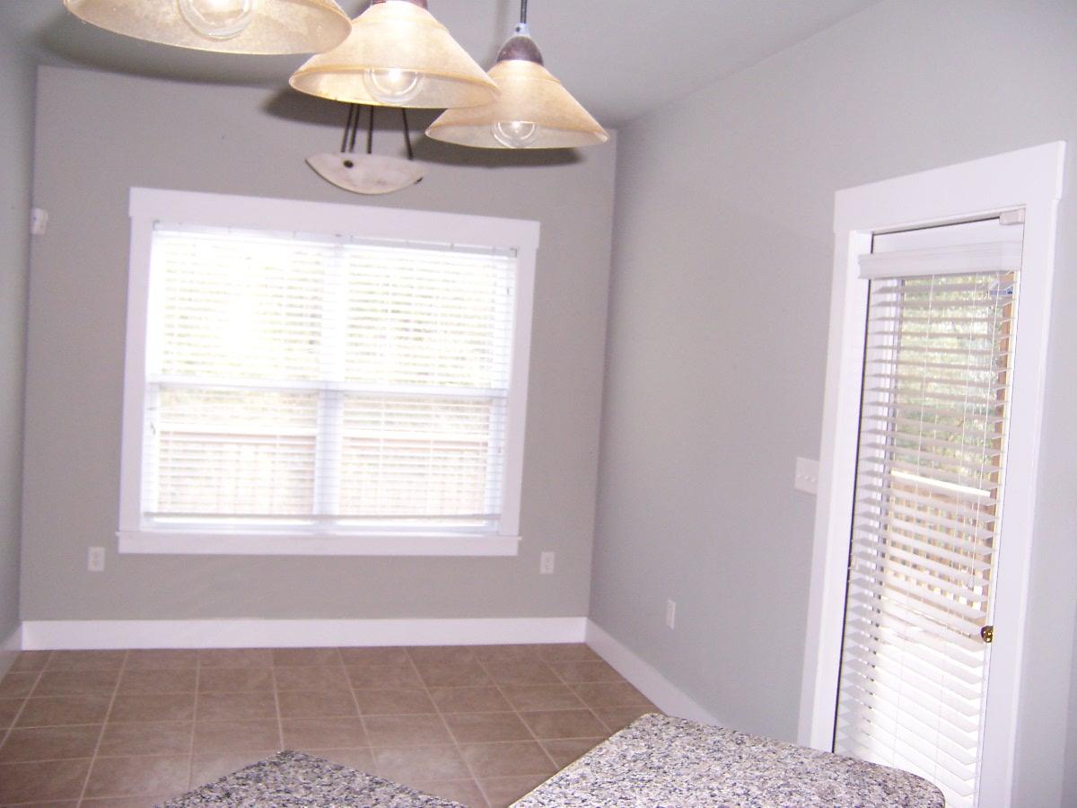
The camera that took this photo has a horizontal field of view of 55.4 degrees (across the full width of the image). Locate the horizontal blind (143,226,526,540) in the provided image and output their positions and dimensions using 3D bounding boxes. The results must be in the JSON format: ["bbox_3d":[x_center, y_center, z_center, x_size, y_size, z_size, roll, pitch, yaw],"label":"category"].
[{"bbox_3d":[-1.014,-0.112,5.206,1.799,1.463,0.050,3,3,-17],"label":"horizontal blind"}]

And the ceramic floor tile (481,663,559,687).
[{"bbox_3d":[-0.080,1.314,4.986,0.328,0.010,0.328,3,3,-17],"label":"ceramic floor tile"}]

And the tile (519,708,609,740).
[{"bbox_3d":[0.106,1.370,4.388,0.330,0.010,0.330,3,3,-17],"label":"tile"}]

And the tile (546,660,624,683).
[{"bbox_3d":[0.234,1.341,5.124,0.330,0.010,0.330,3,3,-17],"label":"tile"}]

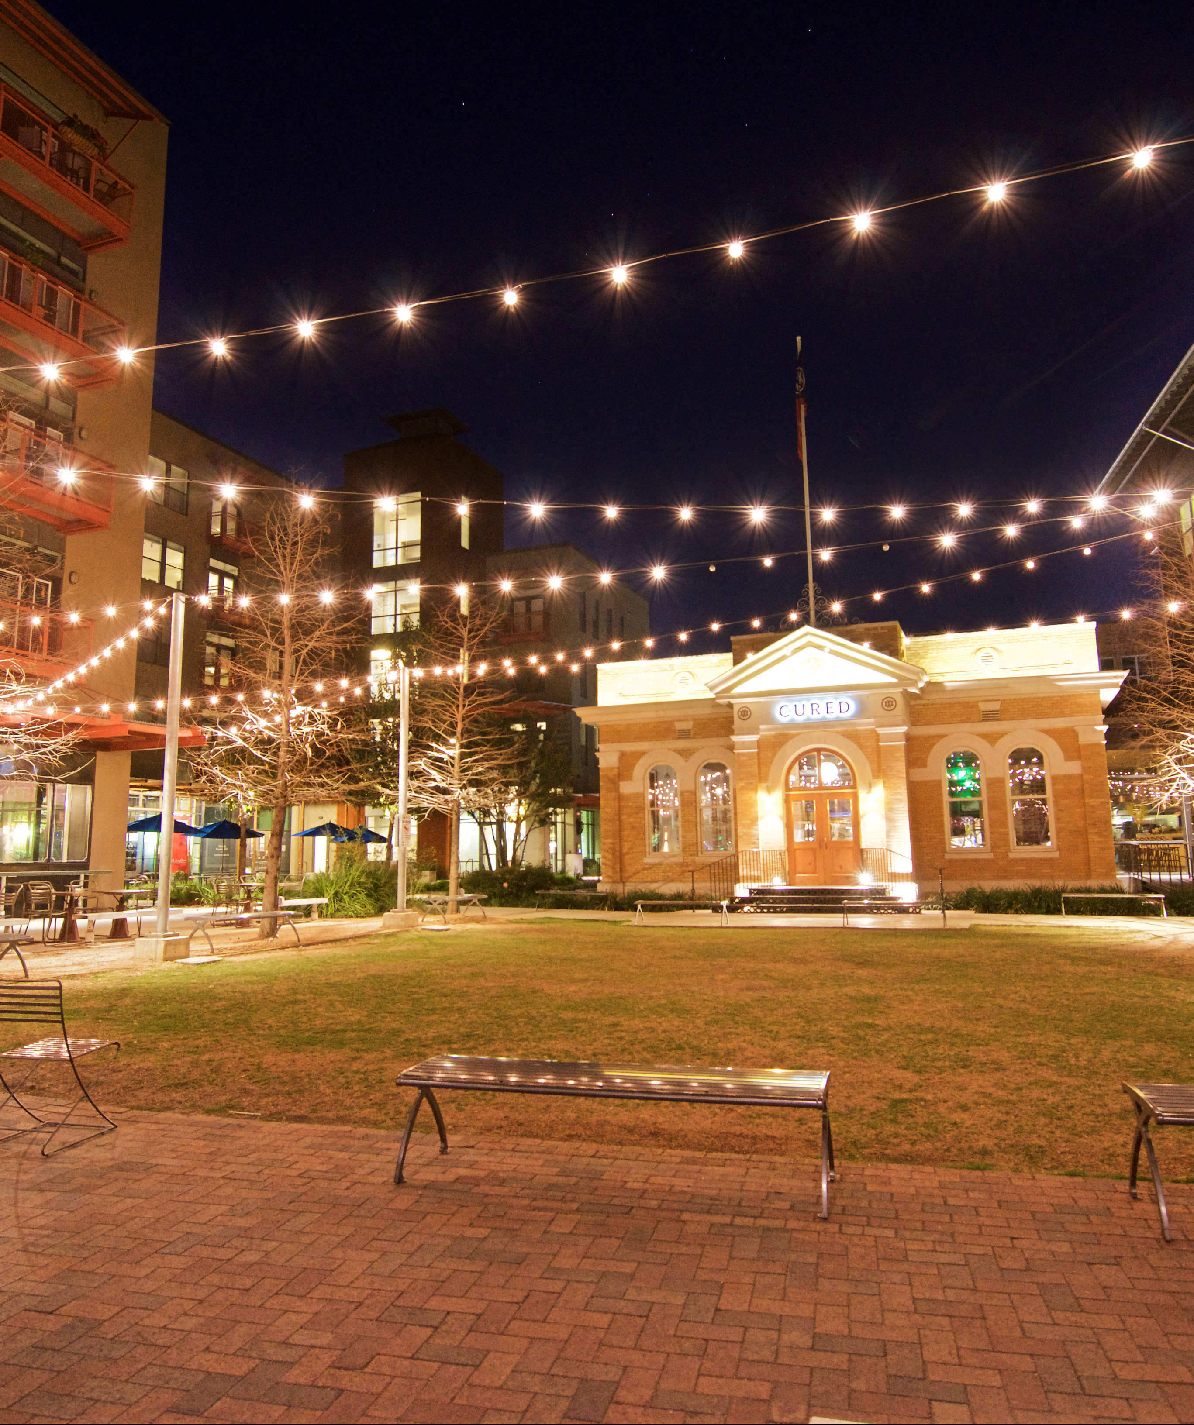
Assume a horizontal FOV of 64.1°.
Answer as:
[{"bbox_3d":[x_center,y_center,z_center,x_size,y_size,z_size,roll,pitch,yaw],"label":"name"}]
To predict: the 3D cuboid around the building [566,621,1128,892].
[{"bbox_3d":[7.622,1.957,27.701,12.500,6.600,13.000,-4,-9,22],"label":"building"}]

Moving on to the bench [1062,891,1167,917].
[{"bbox_3d":[10.276,3.847,19.024,1.850,0.440,0.490,-4,-9,23],"label":"bench"}]

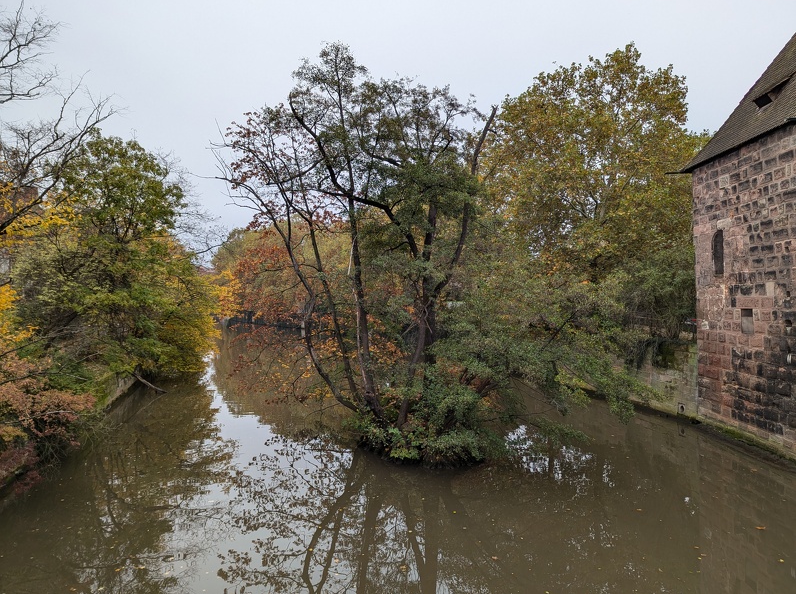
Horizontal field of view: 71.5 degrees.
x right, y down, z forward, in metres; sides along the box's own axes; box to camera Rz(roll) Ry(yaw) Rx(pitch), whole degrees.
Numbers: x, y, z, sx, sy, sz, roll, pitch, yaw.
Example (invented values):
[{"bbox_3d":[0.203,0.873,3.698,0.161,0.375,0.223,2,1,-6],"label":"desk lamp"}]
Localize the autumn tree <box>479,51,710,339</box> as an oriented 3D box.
[{"bbox_3d":[12.794,-6.999,36.000,14.200,19.010,12.500,-1,-1,11],"label":"autumn tree"}]

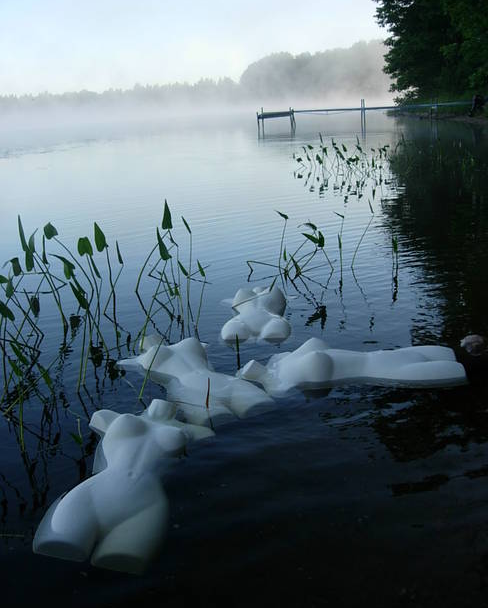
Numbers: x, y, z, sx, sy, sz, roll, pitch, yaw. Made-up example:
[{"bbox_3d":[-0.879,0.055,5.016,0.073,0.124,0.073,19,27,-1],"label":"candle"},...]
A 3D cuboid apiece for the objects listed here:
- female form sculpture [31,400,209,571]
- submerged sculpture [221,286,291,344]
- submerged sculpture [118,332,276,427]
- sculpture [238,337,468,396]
[{"bbox_3d":[-0.340,0.519,2.213,0.440,0.240,0.860,6,23,5],"label":"female form sculpture"},{"bbox_3d":[0.073,0.057,3.603,0.440,0.240,0.860,-3,16,4],"label":"submerged sculpture"},{"bbox_3d":[-0.213,0.290,2.809,0.440,0.240,0.860,-9,22,-28],"label":"submerged sculpture"},{"bbox_3d":[0.416,0.260,2.821,0.860,0.240,0.440,-1,19,-4],"label":"sculpture"}]

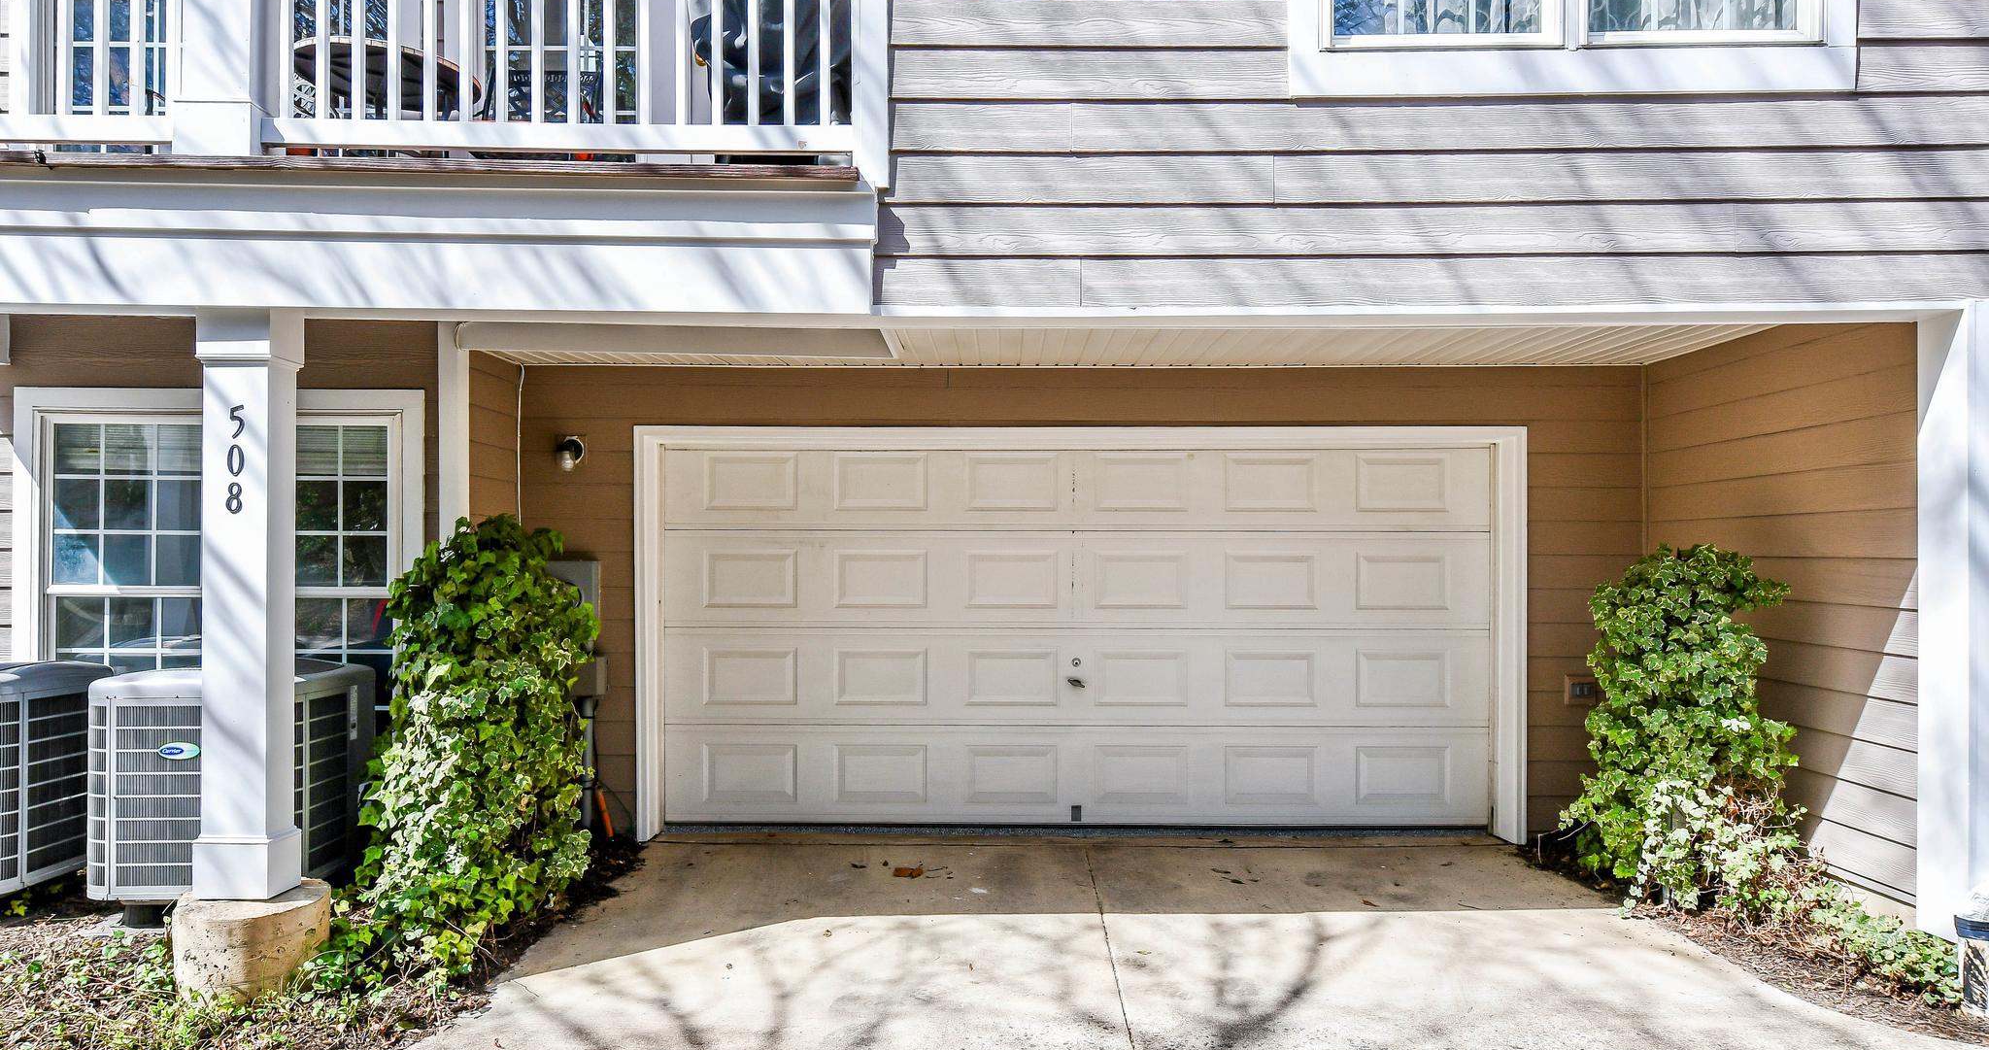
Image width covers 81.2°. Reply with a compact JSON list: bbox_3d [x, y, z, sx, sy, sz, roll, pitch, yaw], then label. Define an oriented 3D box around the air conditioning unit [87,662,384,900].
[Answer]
[{"bbox_3d":[-3.080,1.000,4.800,0.770,0.880,0.770,0,0,2],"label":"air conditioning unit"}]

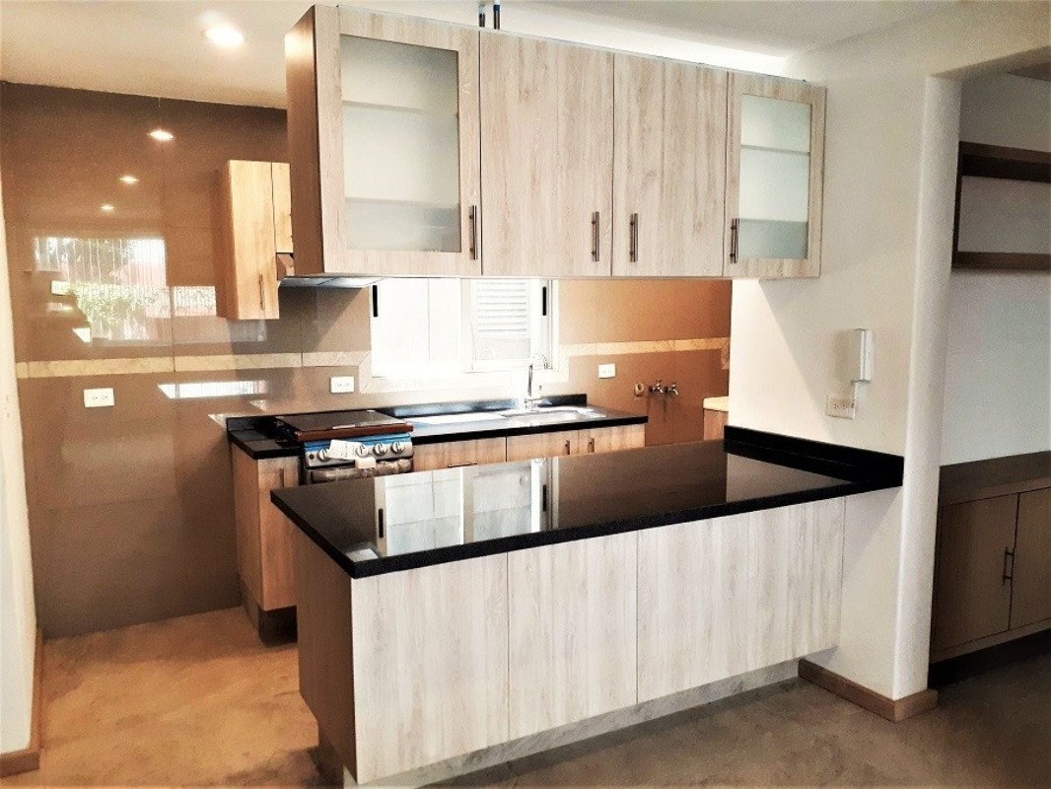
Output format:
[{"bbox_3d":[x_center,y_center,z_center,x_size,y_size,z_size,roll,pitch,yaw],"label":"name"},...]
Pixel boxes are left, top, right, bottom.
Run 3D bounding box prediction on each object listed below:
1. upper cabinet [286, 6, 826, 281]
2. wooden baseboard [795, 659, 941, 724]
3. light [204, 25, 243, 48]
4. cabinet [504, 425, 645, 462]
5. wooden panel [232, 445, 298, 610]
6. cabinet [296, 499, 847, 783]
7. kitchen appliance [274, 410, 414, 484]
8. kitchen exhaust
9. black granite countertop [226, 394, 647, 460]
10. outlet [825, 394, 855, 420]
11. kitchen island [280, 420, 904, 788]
[{"bbox_3d":[0.216,-0.739,2.748,1.908,0.697,0.317,-4,7,-29],"label":"upper cabinet"},{"bbox_3d":[1.334,1.127,3.215,0.240,0.069,0.450,-4,7,-29],"label":"wooden baseboard"},{"bbox_3d":[-1.070,-1.275,2.923,0.150,0.030,0.150,-4,7,-29],"label":"light"},{"bbox_3d":[0.144,0.496,4.607,0.855,0.696,0.590,-4,7,-29],"label":"cabinet"},{"bbox_3d":[-1.217,0.584,3.861,0.179,0.696,0.585,-4,7,-29],"label":"wooden panel"},{"bbox_3d":[0.219,0.659,2.943,1.900,0.671,0.628,-4,7,-29],"label":"cabinet"},{"bbox_3d":[-0.882,0.603,3.983,0.518,0.960,0.640,-4,7,-29],"label":"kitchen appliance"},{"bbox_3d":[-0.939,-0.592,3.939,0.530,0.137,0.510,-4,7,-29],"label":"kitchen exhaust"},{"bbox_3d":[-0.391,0.136,4.251,2.085,0.101,0.625,-4,7,-29],"label":"black granite countertop"},{"bbox_3d":[1.179,0.044,3.087,0.012,0.082,0.124,-4,7,-29],"label":"outlet"},{"bbox_3d":[0.247,0.715,2.829,1.968,0.963,0.897,-4,7,-29],"label":"kitchen island"}]

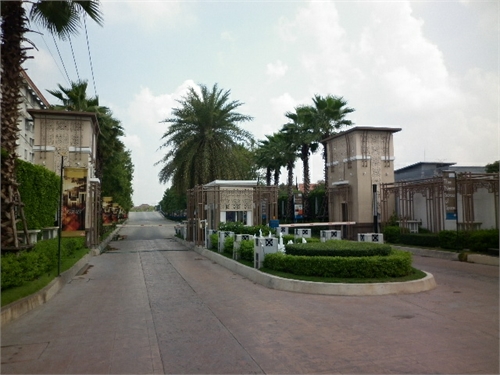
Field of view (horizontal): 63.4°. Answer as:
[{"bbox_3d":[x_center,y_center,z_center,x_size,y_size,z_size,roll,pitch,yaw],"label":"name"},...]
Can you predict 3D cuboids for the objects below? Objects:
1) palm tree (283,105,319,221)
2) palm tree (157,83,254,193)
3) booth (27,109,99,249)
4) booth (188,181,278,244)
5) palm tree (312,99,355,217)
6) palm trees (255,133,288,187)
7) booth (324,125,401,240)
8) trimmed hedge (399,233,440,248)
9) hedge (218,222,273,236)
[{"bbox_3d":[3.969,-1.252,30.198,2.900,9.501,2.900,0,-4,0],"label":"palm tree"},{"bbox_3d":[-3.150,-1.876,28.230,6.400,10.497,6.400,1,-4,-15],"label":"palm tree"},{"bbox_3d":[-8.361,-0.244,18.532,2.600,5.720,3.900,1,-4,-15],"label":"booth"},{"bbox_3d":[-0.953,1.251,19.839,3.500,2.900,3.300,1,-4,-15],"label":"booth"},{"bbox_3d":[5.375,-1.414,27.197,3.100,9.445,3.100,1,-4,-15],"label":"palm tree"},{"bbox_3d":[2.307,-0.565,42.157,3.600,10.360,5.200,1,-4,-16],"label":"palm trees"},{"bbox_3d":[6.120,0.008,22.539,2.600,5.720,3.900,1,-4,-15],"label":"booth"},{"bbox_3d":[7.634,2.276,17.815,0.800,0.600,2.100,1,-4,-22],"label":"trimmed hedge"},{"bbox_3d":[-0.137,1.919,15.742,2.200,1.050,1.000,1,-4,-15],"label":"hedge"}]

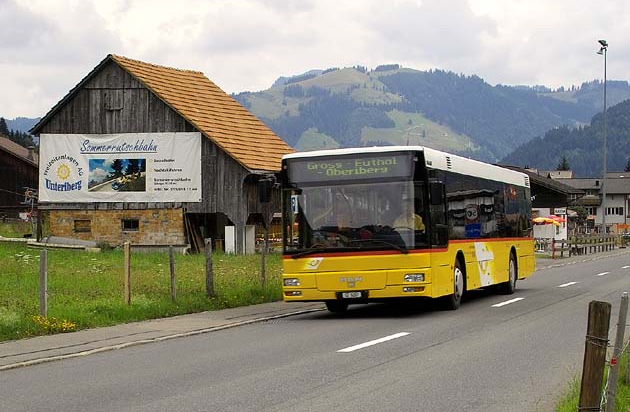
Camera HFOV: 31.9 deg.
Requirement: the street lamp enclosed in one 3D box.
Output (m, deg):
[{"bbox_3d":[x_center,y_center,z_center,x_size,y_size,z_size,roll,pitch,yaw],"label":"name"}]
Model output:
[{"bbox_3d":[22.190,-4.708,85.172,0.900,16.170,0.600,1,-1,-21],"label":"street lamp"}]

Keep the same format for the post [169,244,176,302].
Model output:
[{"bbox_3d":[-2.680,1.267,20.768,0.100,1.045,0.100,0,-1,21],"label":"post"}]

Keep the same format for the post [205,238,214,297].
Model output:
[{"bbox_3d":[-2.093,1.236,21.920,0.140,1.166,0.140,0,-1,21],"label":"post"}]

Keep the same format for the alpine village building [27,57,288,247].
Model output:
[{"bbox_3d":[-6.028,-2.072,49.687,11.185,8.577,7.326,0,-1,26],"label":"alpine village building"}]

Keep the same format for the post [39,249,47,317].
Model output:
[{"bbox_3d":[-4.120,1.173,16.714,0.110,1.035,0.110,0,-1,21],"label":"post"}]

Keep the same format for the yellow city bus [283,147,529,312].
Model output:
[{"bbox_3d":[2.293,0.502,22.146,2.530,2.794,9.824,-2,-2,21],"label":"yellow city bus"}]

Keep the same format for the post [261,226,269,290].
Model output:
[{"bbox_3d":[-1.154,1.274,25.197,0.110,1.245,0.110,0,-1,21],"label":"post"}]

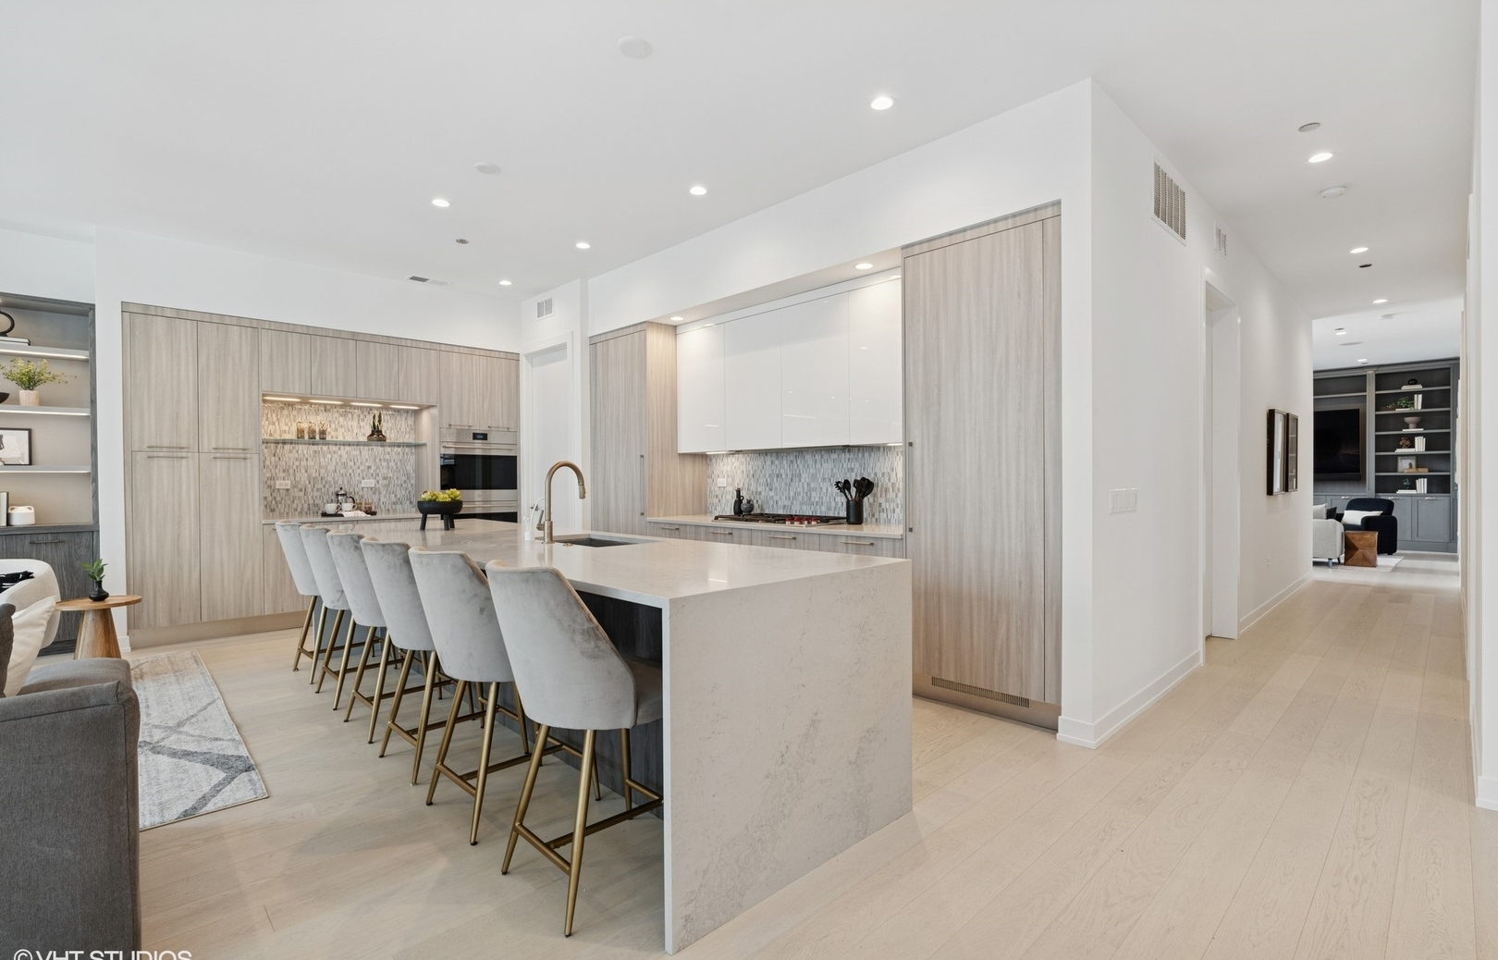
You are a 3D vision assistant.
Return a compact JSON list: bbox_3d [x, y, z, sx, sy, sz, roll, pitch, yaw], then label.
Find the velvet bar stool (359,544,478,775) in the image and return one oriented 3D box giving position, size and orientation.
[{"bbox_3d":[-1.345,0.741,2.960,0.550,0.970,0.490,-1,1,-44],"label":"velvet bar stool"}]

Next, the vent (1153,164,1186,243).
[{"bbox_3d":[2.494,-1.637,3.923,0.700,0.340,0.030,-1,0,-44],"label":"vent"}]

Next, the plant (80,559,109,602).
[{"bbox_3d":[-4.092,0.624,4.164,0.130,0.258,0.130,-1,0,-44],"label":"plant"}]

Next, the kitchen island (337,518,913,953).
[{"bbox_3d":[-1.206,0.763,3.551,1.090,0.926,4.050,-1,0,-44],"label":"kitchen island"}]

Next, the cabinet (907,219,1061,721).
[{"bbox_3d":[1.388,-0.075,3.619,0.640,2.425,0.860,-1,1,-44],"label":"cabinet"}]

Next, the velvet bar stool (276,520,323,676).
[{"bbox_3d":[-2.658,0.744,4.310,0.550,0.970,0.490,-1,1,-44],"label":"velvet bar stool"}]

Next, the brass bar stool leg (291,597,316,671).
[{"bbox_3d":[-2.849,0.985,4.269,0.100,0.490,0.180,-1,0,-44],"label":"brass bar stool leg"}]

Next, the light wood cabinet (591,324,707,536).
[{"bbox_3d":[-0.931,-0.060,6.139,0.665,2.540,0.905,-1,0,-44],"label":"light wood cabinet"}]

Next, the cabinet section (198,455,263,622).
[{"bbox_3d":[-4.269,0.441,5.445,0.381,1.308,0.600,-1,1,-43],"label":"cabinet section"}]

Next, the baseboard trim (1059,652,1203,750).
[{"bbox_3d":[2.151,1.133,3.654,1.880,0.115,0.165,-1,1,-44],"label":"baseboard trim"}]

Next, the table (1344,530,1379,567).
[{"bbox_3d":[8.196,0.913,8.905,0.320,0.470,0.315,-1,0,-44],"label":"table"}]

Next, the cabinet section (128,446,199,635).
[{"bbox_3d":[-4.543,0.442,5.187,0.374,1.303,0.600,-1,1,-43],"label":"cabinet section"}]

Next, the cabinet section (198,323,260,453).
[{"bbox_3d":[-4.275,-0.713,5.435,0.377,0.997,0.600,-1,1,-43],"label":"cabinet section"}]

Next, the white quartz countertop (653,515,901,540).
[{"bbox_3d":[0.253,0.314,4.833,0.660,0.030,2.445,-1,1,-44],"label":"white quartz countertop"}]

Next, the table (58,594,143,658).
[{"bbox_3d":[-4.003,0.992,4.115,0.380,0.490,0.380,-1,0,-44],"label":"table"}]

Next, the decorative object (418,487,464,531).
[{"bbox_3d":[-1.936,0.178,4.180,0.260,0.255,0.260,-1,1,-44],"label":"decorative object"}]

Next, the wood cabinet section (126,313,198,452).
[{"bbox_3d":[-4.549,-0.710,5.178,0.374,0.997,0.600,-1,1,-43],"label":"wood cabinet section"}]

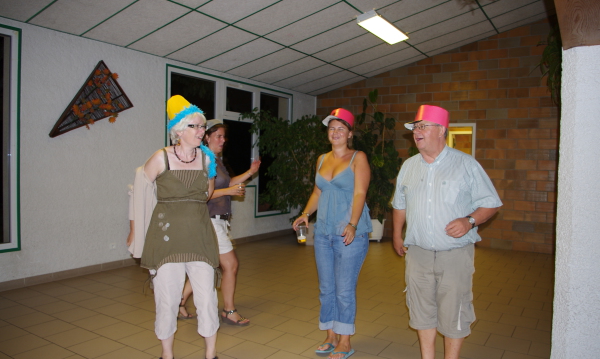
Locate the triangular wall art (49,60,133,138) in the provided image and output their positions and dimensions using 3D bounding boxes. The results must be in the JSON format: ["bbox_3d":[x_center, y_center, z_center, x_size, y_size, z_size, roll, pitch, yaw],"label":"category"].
[{"bbox_3d":[-2.404,-0.935,5.269,0.120,0.920,0.990,3,2,34],"label":"triangular wall art"}]

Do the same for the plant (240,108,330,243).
[{"bbox_3d":[-0.143,-0.026,7.404,1.500,2.252,1.300,3,2,34],"label":"plant"}]

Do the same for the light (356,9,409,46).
[{"bbox_3d":[1.178,-2.115,6.280,0.300,0.100,1.200,-13,-6,34],"label":"light"}]

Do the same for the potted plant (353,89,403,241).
[{"bbox_3d":[1.371,-0.262,8.147,0.950,2.737,0.800,3,2,34],"label":"potted plant"}]

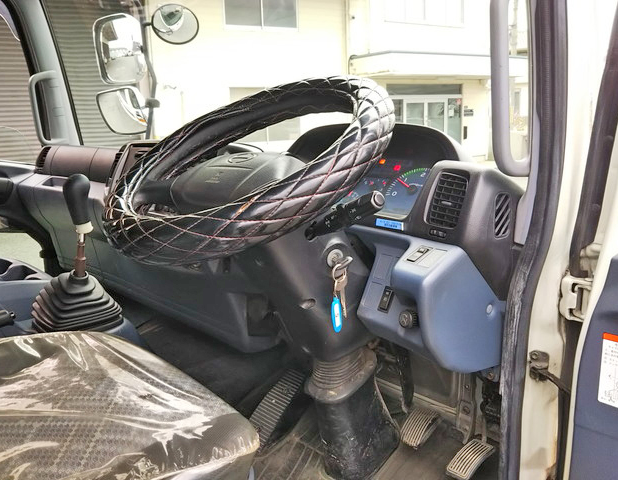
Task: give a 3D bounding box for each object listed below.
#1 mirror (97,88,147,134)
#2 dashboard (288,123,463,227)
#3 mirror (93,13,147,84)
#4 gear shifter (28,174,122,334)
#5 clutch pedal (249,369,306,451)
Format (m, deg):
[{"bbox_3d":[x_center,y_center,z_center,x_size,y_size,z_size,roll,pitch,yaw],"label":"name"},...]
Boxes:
[{"bbox_3d":[-0.881,-0.608,2.606,0.210,0.190,0.070,3,21,19],"label":"mirror"},{"bbox_3d":[0.144,-0.137,1.103,0.390,0.190,0.150,10,9,44],"label":"dashboard"},{"bbox_3d":[-0.872,-0.886,2.566,0.210,0.310,0.070,3,18,19],"label":"mirror"},{"bbox_3d":[-0.478,0.031,1.135,0.140,0.300,0.150,10,16,44],"label":"gear shifter"},{"bbox_3d":[-0.086,0.445,1.442,0.080,0.045,0.230,10,56,44],"label":"clutch pedal"}]

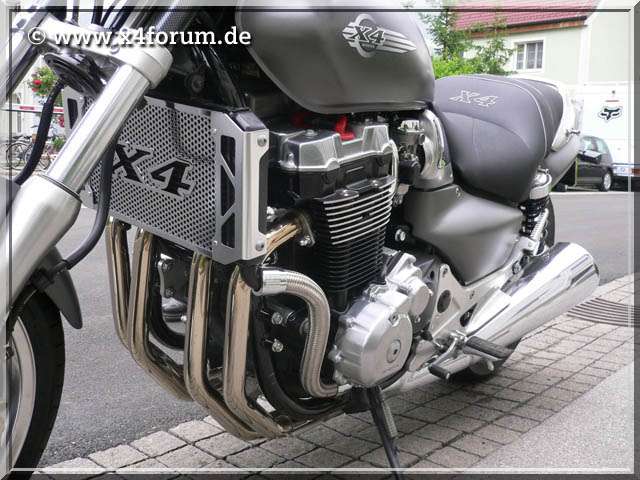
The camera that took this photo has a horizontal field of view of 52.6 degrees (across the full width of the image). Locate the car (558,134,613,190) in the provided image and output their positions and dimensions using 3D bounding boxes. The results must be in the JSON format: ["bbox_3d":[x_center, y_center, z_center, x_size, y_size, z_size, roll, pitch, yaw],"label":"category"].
[{"bbox_3d":[6.170,-1.988,16.617,3.900,1.450,1.680,-6,10,-44],"label":"car"}]

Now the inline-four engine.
[{"bbox_3d":[-0.105,-0.085,1.162,0.430,0.360,0.270,20,24,39],"label":"inline-four engine"}]

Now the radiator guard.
[{"bbox_3d":[-0.245,-0.114,0.985,0.450,0.208,0.060,20,24,39],"label":"radiator guard"}]

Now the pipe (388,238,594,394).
[{"bbox_3d":[0.474,0.199,1.677,0.790,0.145,0.150,-20,28,-36],"label":"pipe"}]

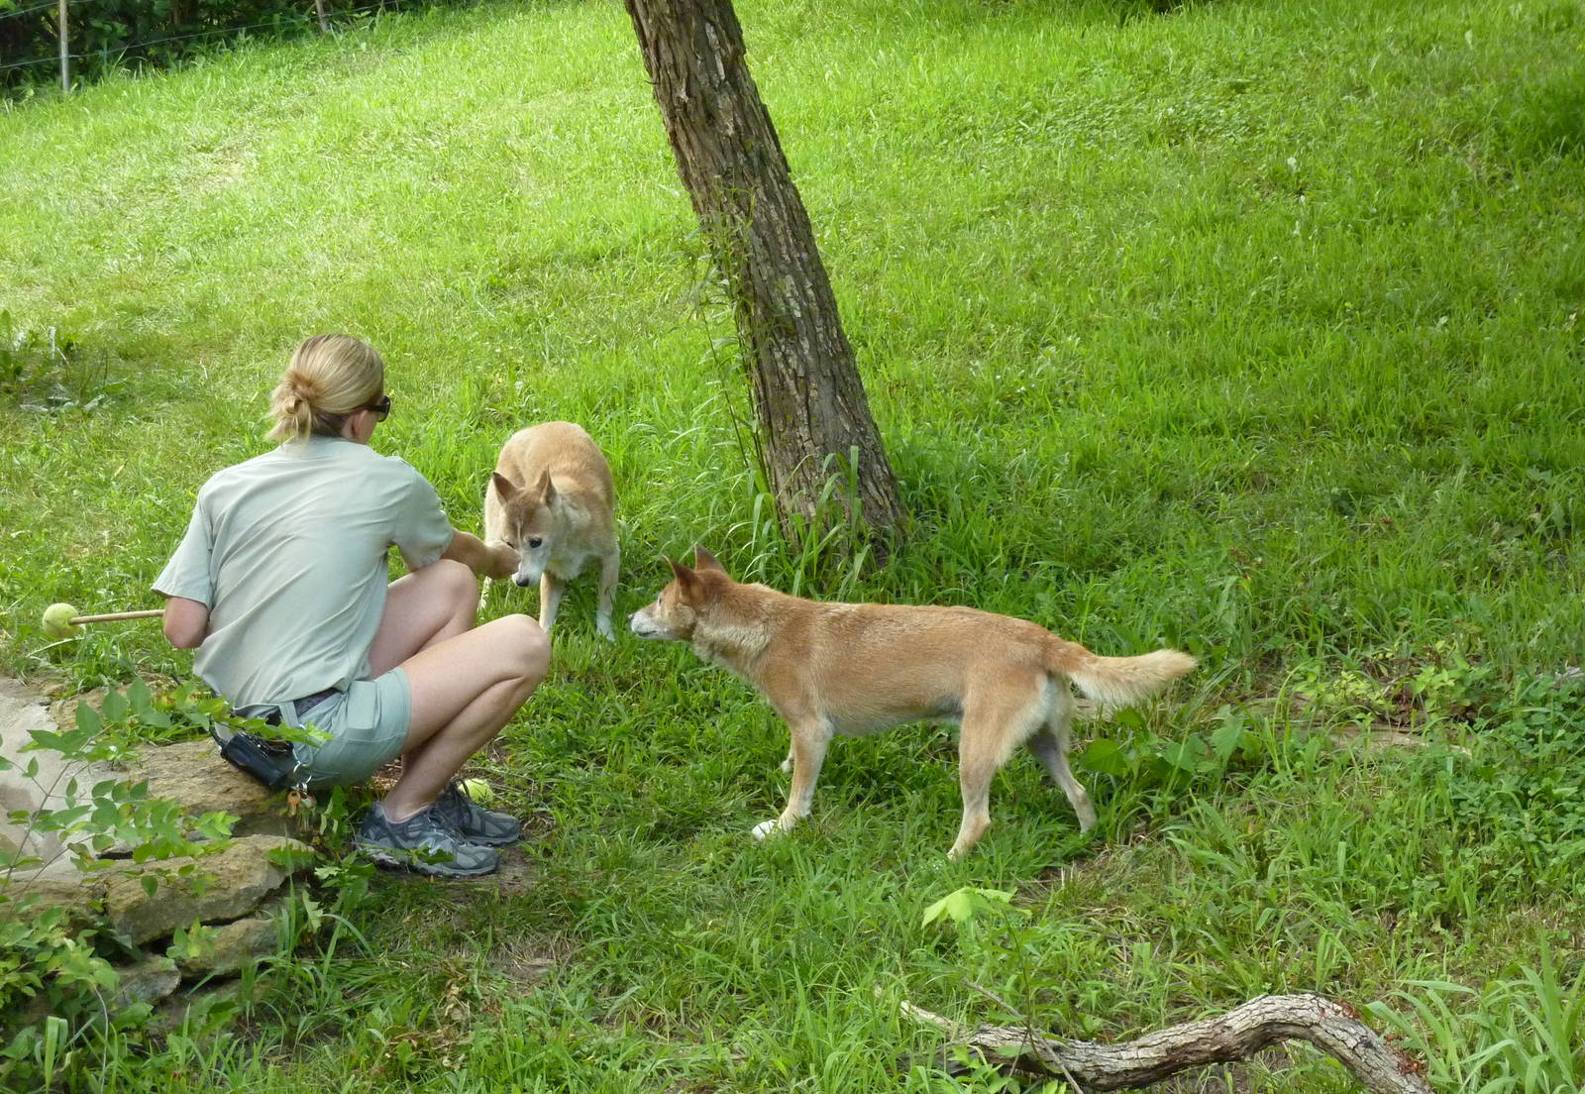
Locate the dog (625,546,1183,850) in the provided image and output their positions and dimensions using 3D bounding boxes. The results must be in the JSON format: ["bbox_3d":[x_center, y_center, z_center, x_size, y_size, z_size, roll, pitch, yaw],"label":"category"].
[{"bbox_3d":[0.205,0.298,7.560,1.060,0.490,0.250,4,15,17],"label":"dog"}]

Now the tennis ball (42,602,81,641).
[{"bbox_3d":[-1.344,0.137,7.570,0.067,0.067,0.067,0,14,0],"label":"tennis ball"}]

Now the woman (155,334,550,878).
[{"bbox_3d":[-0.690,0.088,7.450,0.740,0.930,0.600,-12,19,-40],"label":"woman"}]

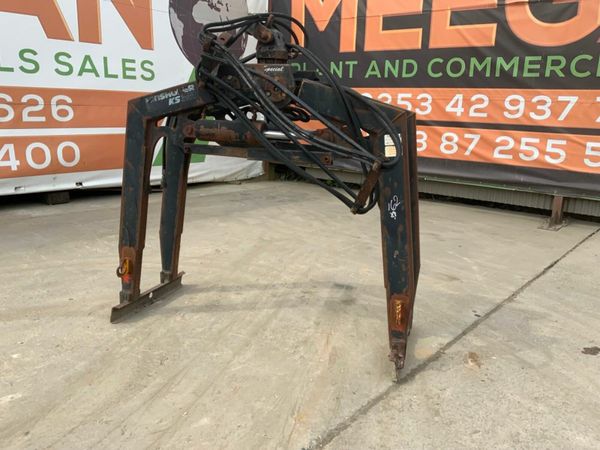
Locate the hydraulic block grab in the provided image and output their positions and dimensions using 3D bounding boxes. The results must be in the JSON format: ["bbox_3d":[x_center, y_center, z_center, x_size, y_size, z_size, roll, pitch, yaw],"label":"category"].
[{"bbox_3d":[-0.173,-0.267,3.058,1.854,1.893,0.813,7,14,19],"label":"hydraulic block grab"}]

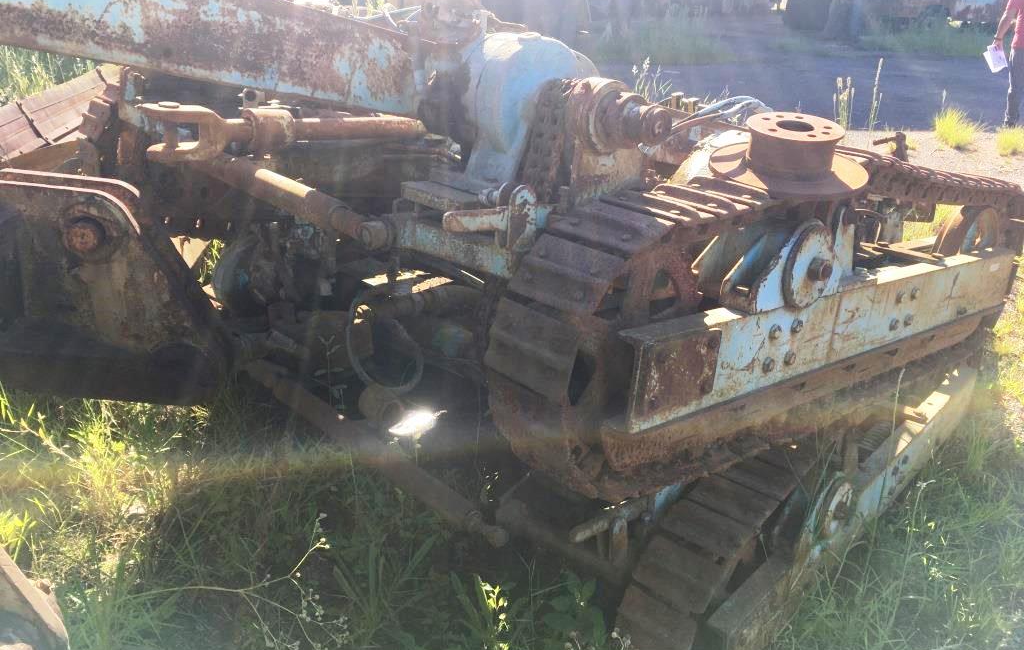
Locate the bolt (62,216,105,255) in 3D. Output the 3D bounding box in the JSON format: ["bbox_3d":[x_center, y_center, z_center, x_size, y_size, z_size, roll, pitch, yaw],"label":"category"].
[{"bbox_3d":[-1.332,-0.275,2.670,0.115,0.110,0.085,-2,21,-1],"label":"bolt"}]

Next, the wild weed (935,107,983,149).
[{"bbox_3d":[4.107,-1.810,7.900,0.430,0.370,0.410,-2,21,1],"label":"wild weed"}]

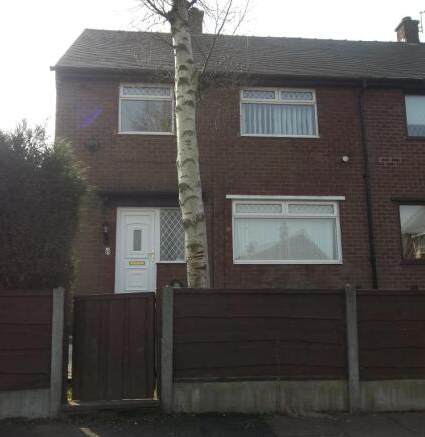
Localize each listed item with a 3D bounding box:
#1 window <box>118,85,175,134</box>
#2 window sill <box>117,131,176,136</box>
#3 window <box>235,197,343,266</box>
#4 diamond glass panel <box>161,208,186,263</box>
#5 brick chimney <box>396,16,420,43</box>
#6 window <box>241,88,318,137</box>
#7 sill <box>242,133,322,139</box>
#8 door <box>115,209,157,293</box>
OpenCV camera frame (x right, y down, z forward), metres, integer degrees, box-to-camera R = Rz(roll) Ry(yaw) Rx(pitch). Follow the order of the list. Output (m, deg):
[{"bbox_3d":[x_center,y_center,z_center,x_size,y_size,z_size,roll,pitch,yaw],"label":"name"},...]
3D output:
[{"bbox_3d":[-1.363,-2.260,9.365,1.106,1.081,0.100,0,-9,-5],"label":"window"},{"bbox_3d":[-1.352,-1.729,9.226,1.158,0.052,0.120,0,-9,-5],"label":"window sill"},{"bbox_3d":[1.505,0.280,9.200,2.224,1.262,0.100,0,-9,-5],"label":"window"},{"bbox_3d":[-0.848,0.339,9.639,0.545,1.110,0.060,0,-9,-5],"label":"diamond glass panel"},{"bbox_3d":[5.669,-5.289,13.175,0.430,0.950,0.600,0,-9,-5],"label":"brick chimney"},{"bbox_3d":[1.409,-2.241,9.613,1.654,1.073,0.100,0,-9,-5],"label":"window"},{"bbox_3d":[1.411,-1.718,9.474,1.739,0.055,0.120,0,-9,-5],"label":"sill"},{"bbox_3d":[-1.578,0.789,9.497,0.850,2.030,0.080,0,-9,-5],"label":"door"}]

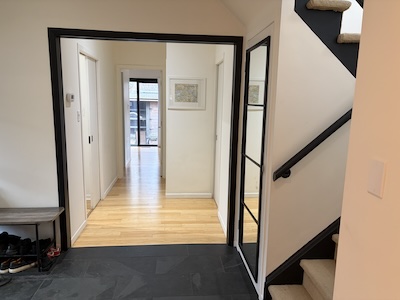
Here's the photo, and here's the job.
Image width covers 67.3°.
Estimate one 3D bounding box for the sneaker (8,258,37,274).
[{"bbox_3d":[-1.578,1.002,2.687,0.100,0.100,0.270,8,11,35],"label":"sneaker"}]

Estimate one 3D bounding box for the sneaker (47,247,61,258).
[{"bbox_3d":[-1.415,0.984,2.911,0.080,0.070,0.160,5,10,20],"label":"sneaker"}]

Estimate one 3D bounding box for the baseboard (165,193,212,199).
[{"bbox_3d":[-0.166,0.715,4.698,0.713,0.082,0.014,0,9,-5],"label":"baseboard"}]

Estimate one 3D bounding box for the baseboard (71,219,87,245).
[{"bbox_3d":[-1.356,0.912,3.350,0.014,0.075,0.547,0,9,-5],"label":"baseboard"}]

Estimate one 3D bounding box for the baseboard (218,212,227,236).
[{"bbox_3d":[0.279,0.900,3.632,0.014,0.075,0.720,0,9,-5],"label":"baseboard"}]

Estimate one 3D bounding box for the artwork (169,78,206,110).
[{"bbox_3d":[-0.187,-0.839,4.426,0.547,0.450,0.025,0,9,-5],"label":"artwork"}]

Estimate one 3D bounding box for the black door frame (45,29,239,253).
[{"bbox_3d":[-0.500,-0.039,2.959,1.755,2.112,0.110,0,9,-5],"label":"black door frame"}]

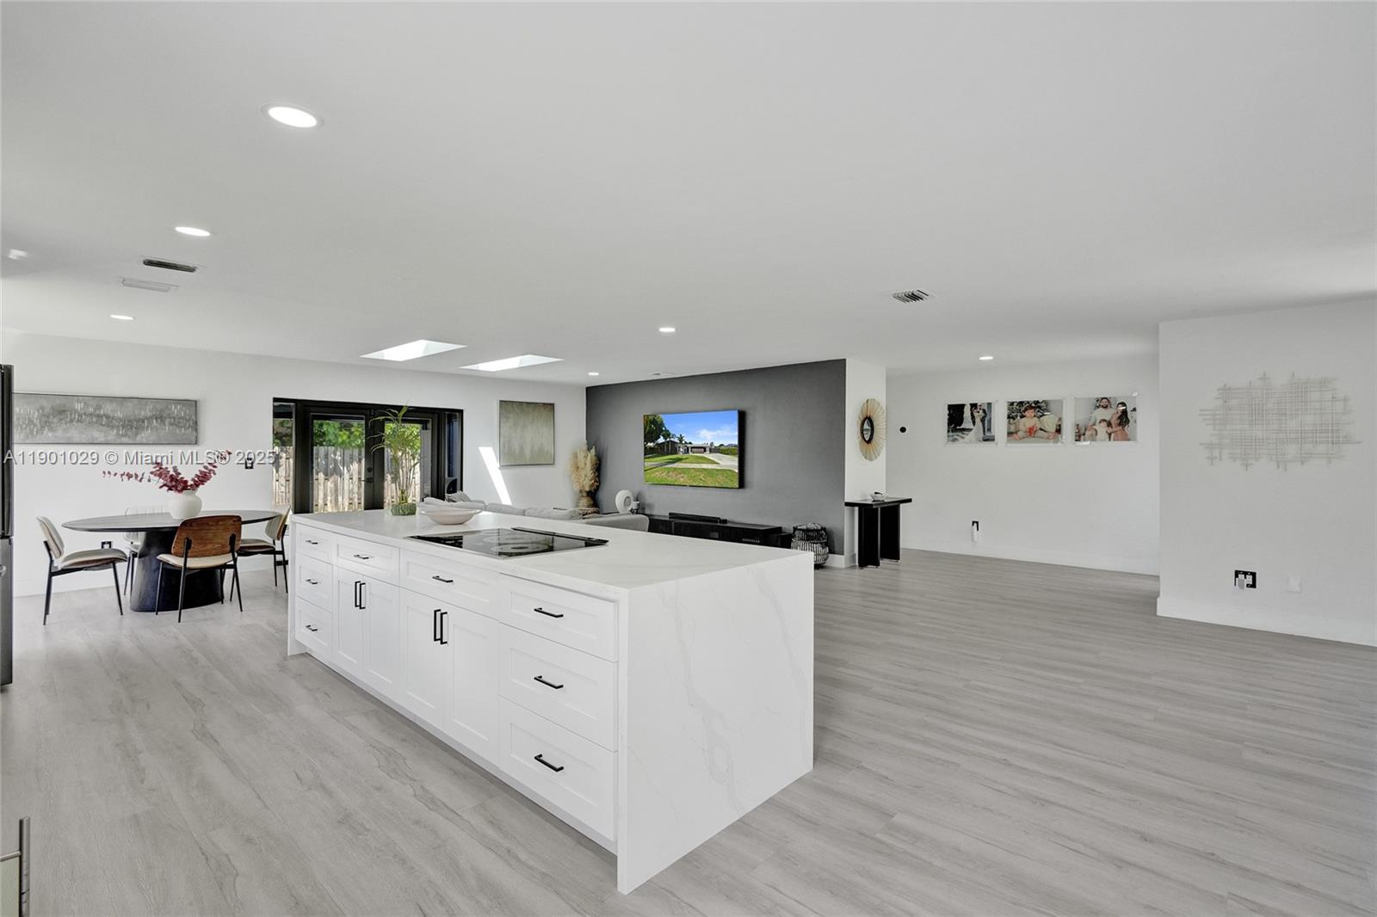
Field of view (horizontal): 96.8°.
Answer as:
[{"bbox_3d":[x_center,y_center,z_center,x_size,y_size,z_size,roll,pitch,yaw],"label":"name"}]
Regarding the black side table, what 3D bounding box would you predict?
[{"bbox_3d":[2.356,0.924,7.498,0.370,0.780,1.050,0,0,44],"label":"black side table"}]

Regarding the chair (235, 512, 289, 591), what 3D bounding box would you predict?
[{"bbox_3d":[-4.114,0.875,5.848,0.500,0.820,0.550,0,0,42],"label":"chair"}]

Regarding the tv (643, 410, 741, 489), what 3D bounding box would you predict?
[{"bbox_3d":[0.025,-0.123,8.817,1.860,1.060,0.070,0,0,41],"label":"tv"}]

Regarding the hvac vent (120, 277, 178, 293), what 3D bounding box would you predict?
[{"bbox_3d":[-3.651,-1.155,4.127,0.275,0.020,0.305,0,0,42],"label":"hvac vent"}]

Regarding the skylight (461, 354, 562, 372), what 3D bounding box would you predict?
[{"bbox_3d":[-2.215,-1.219,7.602,1.550,0.120,0.480,0,0,41],"label":"skylight"}]

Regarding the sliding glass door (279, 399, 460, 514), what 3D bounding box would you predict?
[{"bbox_3d":[-4.058,0.280,7.966,0.120,2.020,2.260,0,0,45],"label":"sliding glass door"}]

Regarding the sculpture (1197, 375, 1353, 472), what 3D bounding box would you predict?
[{"bbox_3d":[4.428,-0.279,4.618,0.876,0.735,0.040,0,0,42],"label":"sculpture"}]

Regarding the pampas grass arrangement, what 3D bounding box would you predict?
[{"bbox_3d":[-1.753,0.292,10.059,0.480,1.090,0.480,0,0,0],"label":"pampas grass arrangement"}]

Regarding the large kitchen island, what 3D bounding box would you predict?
[{"bbox_3d":[-1.048,0.847,3.325,3.304,0.919,1.061,0,0,42],"label":"large kitchen island"}]

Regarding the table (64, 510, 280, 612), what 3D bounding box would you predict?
[{"bbox_3d":[-4.584,0.908,5.488,1.480,0.750,1.480,0,0,45],"label":"table"}]

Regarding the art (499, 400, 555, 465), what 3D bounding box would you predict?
[{"bbox_3d":[-2.476,-0.380,9.442,0.040,0.970,0.950,0,0,45],"label":"art"}]

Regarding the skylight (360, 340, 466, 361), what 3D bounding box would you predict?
[{"bbox_3d":[-3.065,-1.224,6.762,1.560,0.120,0.470,0,0,41],"label":"skylight"}]

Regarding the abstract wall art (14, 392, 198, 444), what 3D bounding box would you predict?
[{"bbox_3d":[-5.796,-0.372,6.045,0.040,0.475,1.490,0,0,42],"label":"abstract wall art"}]

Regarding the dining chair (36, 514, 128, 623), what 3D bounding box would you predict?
[{"bbox_3d":[-5.001,0.894,5.059,0.530,0.795,0.480,0,0,-45],"label":"dining chair"}]

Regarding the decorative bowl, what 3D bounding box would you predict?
[{"bbox_3d":[-1.397,0.346,3.612,0.330,0.080,0.330,0,0,0],"label":"decorative bowl"}]

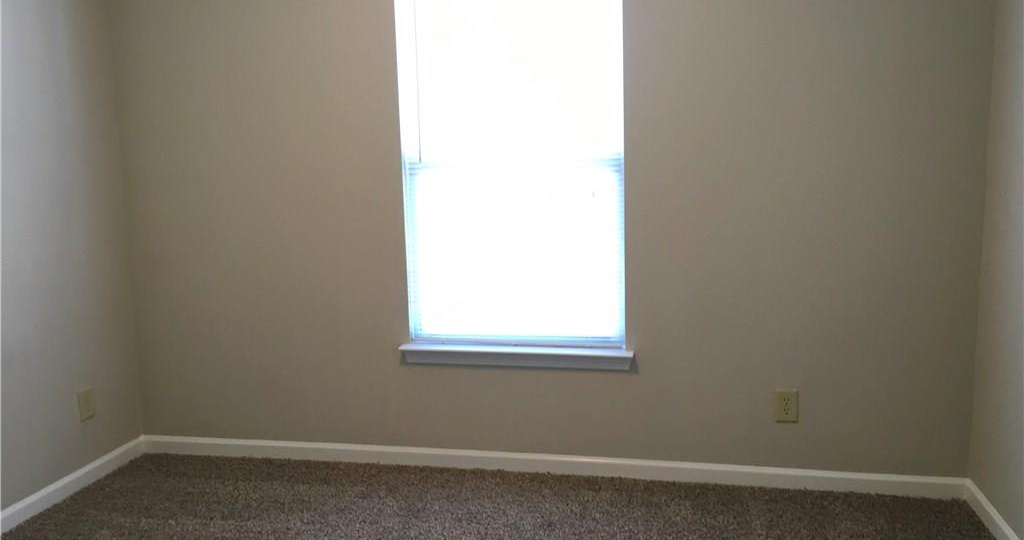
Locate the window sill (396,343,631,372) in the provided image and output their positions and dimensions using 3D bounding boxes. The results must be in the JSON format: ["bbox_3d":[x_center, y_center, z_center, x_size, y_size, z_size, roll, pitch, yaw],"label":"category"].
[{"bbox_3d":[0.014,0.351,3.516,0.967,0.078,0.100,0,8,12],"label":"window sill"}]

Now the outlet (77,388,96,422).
[{"bbox_3d":[-1.759,0.557,3.554,0.008,0.122,0.078,0,8,12],"label":"outlet"}]

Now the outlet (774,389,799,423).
[{"bbox_3d":[1.061,0.526,3.307,0.078,0.122,0.008,0,8,12],"label":"outlet"}]

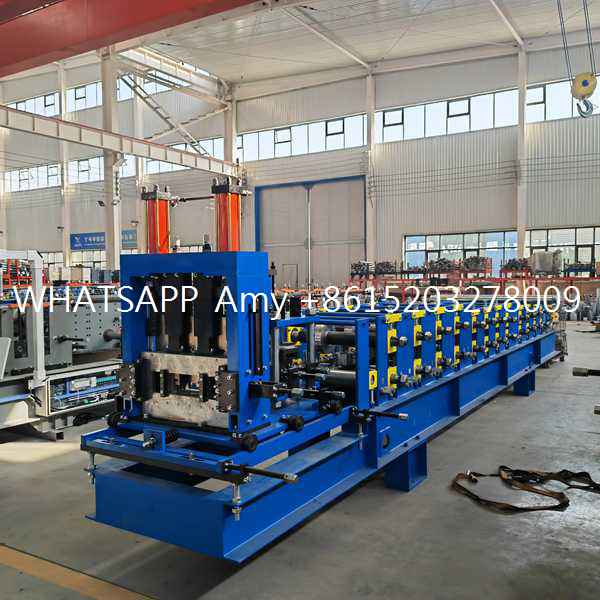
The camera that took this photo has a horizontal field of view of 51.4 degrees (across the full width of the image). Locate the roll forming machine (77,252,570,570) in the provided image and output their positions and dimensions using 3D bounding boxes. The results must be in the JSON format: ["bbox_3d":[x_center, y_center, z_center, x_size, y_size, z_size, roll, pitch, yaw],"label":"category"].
[{"bbox_3d":[1.731,0.481,6.949,1.066,1.643,9.563,1,2,30],"label":"roll forming machine"}]

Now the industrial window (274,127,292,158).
[{"bbox_3d":[-0.768,-7.127,28.317,0.896,1.288,0.120,1,3,32],"label":"industrial window"}]

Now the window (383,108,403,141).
[{"bbox_3d":[3.813,-7.064,25.419,0.898,1.307,0.120,1,3,32],"label":"window"}]

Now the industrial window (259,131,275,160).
[{"bbox_3d":[-1.526,-7.137,28.796,0.898,1.285,0.120,1,3,32],"label":"industrial window"}]

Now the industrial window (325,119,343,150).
[{"bbox_3d":[1.524,-7.095,26.867,0.909,1.297,0.120,1,3,32],"label":"industrial window"}]

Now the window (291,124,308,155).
[{"bbox_3d":[-0.002,-7.116,27.832,0.918,1.291,0.120,1,3,32],"label":"window"}]

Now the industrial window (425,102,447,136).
[{"bbox_3d":[5.345,-7.043,24.450,0.908,1.313,0.120,1,3,32],"label":"industrial window"}]

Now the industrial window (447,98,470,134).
[{"bbox_3d":[6.109,-7.033,23.967,0.900,1.316,0.120,1,3,32],"label":"industrial window"}]

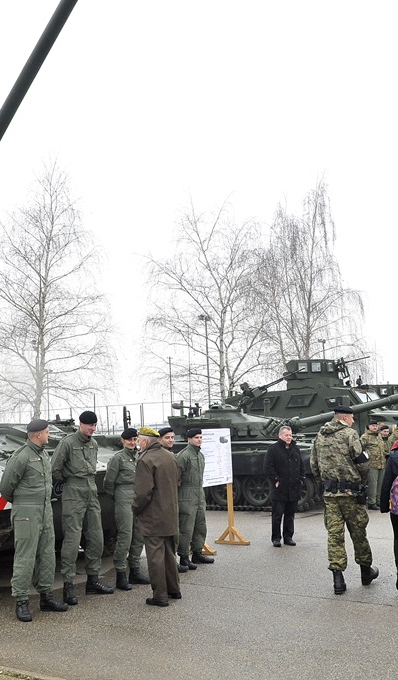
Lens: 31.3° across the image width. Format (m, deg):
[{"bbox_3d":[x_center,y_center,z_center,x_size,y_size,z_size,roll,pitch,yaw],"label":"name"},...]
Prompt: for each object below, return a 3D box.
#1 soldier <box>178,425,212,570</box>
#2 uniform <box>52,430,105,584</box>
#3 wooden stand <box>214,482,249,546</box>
[{"bbox_3d":[-0.060,1.999,9.213,0.340,1.770,0.480,-9,-10,41],"label":"soldier"},{"bbox_3d":[-1.268,1.739,7.413,0.370,1.562,0.530,-7,-8,34],"label":"uniform"},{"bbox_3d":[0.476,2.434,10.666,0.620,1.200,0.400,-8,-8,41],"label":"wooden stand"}]

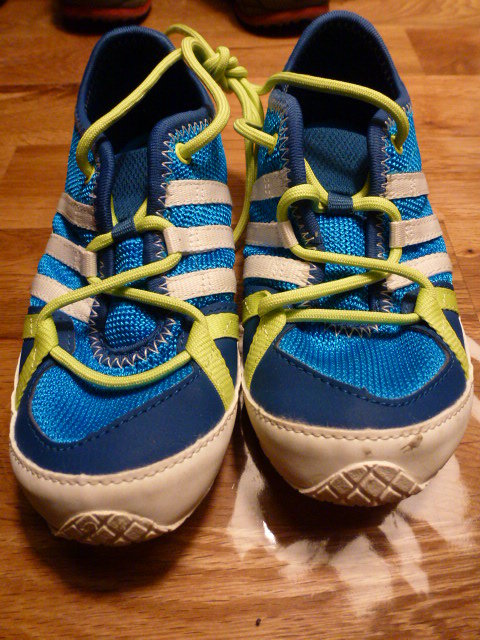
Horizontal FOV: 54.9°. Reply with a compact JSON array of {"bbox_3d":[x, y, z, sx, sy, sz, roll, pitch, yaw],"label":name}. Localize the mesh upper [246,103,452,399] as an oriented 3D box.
[{"bbox_3d":[0.043,-0.036,0.187,0.077,0.046,0.142,1,56,2],"label":"mesh upper"}]

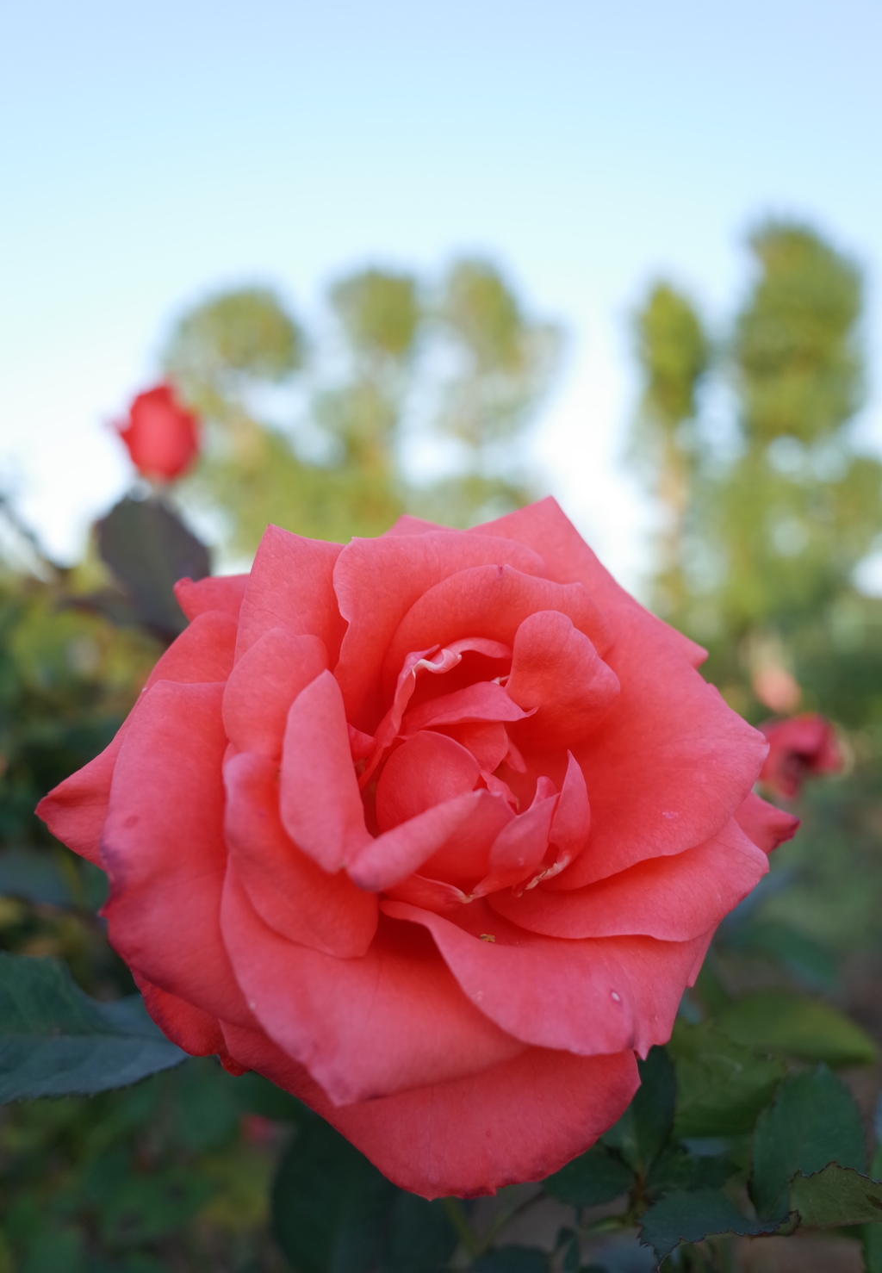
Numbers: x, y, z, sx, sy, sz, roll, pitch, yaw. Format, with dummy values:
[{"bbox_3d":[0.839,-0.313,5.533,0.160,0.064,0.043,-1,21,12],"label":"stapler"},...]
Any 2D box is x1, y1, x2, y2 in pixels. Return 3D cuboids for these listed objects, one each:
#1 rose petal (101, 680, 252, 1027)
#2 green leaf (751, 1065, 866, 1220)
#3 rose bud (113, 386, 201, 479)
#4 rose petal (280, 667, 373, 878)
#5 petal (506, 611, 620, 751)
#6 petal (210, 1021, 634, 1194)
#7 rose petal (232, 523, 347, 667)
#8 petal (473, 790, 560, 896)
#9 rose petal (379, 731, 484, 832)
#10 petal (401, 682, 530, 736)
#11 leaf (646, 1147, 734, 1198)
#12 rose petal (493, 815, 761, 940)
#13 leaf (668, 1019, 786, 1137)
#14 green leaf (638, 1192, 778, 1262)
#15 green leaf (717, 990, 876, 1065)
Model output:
[{"bbox_3d":[-0.040,0.034,0.162,0.028,0.054,0.022,0,0,9],"label":"rose petal"},{"bbox_3d":[0.074,0.102,0.208,0.021,0.031,0.007,16,-19,9],"label":"green leaf"},{"bbox_3d":[-0.121,-0.087,0.440,0.034,0.042,0.034,0,0,0],"label":"rose bud"},{"bbox_3d":[-0.019,0.022,0.166,0.015,0.032,0.014,0,0,0],"label":"rose petal"},{"bbox_3d":[0.022,0.008,0.184,0.021,0.025,0.012,0,-5,15],"label":"petal"},{"bbox_3d":[-0.002,0.082,0.180,0.069,0.031,0.018,0,-25,0],"label":"petal"},{"bbox_3d":[-0.025,-0.006,0.178,0.023,0.029,0.011,6,-10,-14],"label":"rose petal"},{"bbox_3d":[0.012,0.033,0.165,0.010,0.020,0.007,37,1,10],"label":"petal"},{"bbox_3d":[-0.002,0.025,0.178,0.018,0.018,0.012,0,-10,-10],"label":"rose petal"},{"bbox_3d":[0.004,0.011,0.165,0.021,0.006,0.011,0,45,0],"label":"petal"},{"bbox_3d":[0.059,0.127,0.245,0.020,0.012,0.015,0,-25,0],"label":"leaf"},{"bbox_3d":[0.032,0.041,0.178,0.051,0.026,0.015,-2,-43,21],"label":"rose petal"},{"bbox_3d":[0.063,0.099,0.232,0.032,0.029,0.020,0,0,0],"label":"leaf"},{"bbox_3d":[0.051,0.113,0.198,0.028,0.006,0.015,3,32,5],"label":"green leaf"},{"bbox_3d":[0.103,0.113,0.300,0.046,0.007,0.024,5,32,8],"label":"green leaf"}]

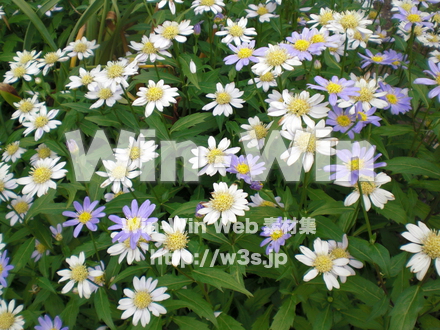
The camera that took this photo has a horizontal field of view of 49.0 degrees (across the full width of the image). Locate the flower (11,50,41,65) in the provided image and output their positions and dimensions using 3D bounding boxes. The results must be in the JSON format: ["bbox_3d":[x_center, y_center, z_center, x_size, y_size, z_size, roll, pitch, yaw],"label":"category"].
[{"bbox_3d":[-0.213,-0.116,0.530,0.036,0.013,0.036,-10,48,-20],"label":"flower"}]

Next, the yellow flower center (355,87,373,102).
[{"bbox_3d":[0.143,-0.070,0.480,0.018,0.010,0.018,0,59,0],"label":"yellow flower center"}]

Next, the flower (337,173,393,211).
[{"bbox_3d":[0.108,0.019,0.363,0.043,0.015,0.043,10,45,17],"label":"flower"}]

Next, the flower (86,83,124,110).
[{"bbox_3d":[-0.109,-0.066,0.455,0.038,0.013,0.038,-4,49,-13],"label":"flower"}]

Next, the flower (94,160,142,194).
[{"bbox_3d":[-0.092,0.011,0.432,0.039,0.013,0.039,0,51,-12],"label":"flower"}]

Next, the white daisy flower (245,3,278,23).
[{"bbox_3d":[0.048,-0.177,0.560,0.039,0.013,0.039,0,54,0],"label":"white daisy flower"}]

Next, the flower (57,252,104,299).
[{"bbox_3d":[-0.109,0.086,0.375,0.037,0.013,0.037,4,52,-5],"label":"flower"}]

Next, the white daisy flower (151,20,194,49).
[{"bbox_3d":[-0.049,-0.135,0.500,0.044,0.015,0.044,0,54,-2],"label":"white daisy flower"}]

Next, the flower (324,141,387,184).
[{"bbox_3d":[0.102,-0.002,0.364,0.044,0.015,0.044,0,48,16],"label":"flower"}]

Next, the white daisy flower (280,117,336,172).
[{"bbox_3d":[0.072,-0.017,0.395,0.043,0.015,0.043,0,62,10],"label":"white daisy flower"}]

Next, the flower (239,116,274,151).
[{"bbox_3d":[0.037,-0.033,0.506,0.037,0.013,0.037,13,55,-20],"label":"flower"}]

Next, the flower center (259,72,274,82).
[{"bbox_3d":[0.046,-0.086,0.475,0.014,0.008,0.014,0,46,6],"label":"flower center"}]

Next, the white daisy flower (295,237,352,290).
[{"bbox_3d":[0.072,0.069,0.335,0.040,0.014,0.040,3,50,13],"label":"white daisy flower"}]

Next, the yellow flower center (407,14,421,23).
[{"bbox_3d":[0.184,-0.140,0.460,0.013,0.006,0.013,0,46,0],"label":"yellow flower center"}]

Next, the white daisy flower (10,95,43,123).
[{"bbox_3d":[-0.210,-0.062,0.529,0.039,0.012,0.039,-18,57,-19],"label":"white daisy flower"}]

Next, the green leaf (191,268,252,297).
[{"bbox_3d":[0.001,0.112,0.460,0.062,0.012,0.023,18,41,21],"label":"green leaf"}]

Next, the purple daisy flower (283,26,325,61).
[{"bbox_3d":[0.069,-0.102,0.405,0.039,0.012,0.039,3,56,9],"label":"purple daisy flower"}]

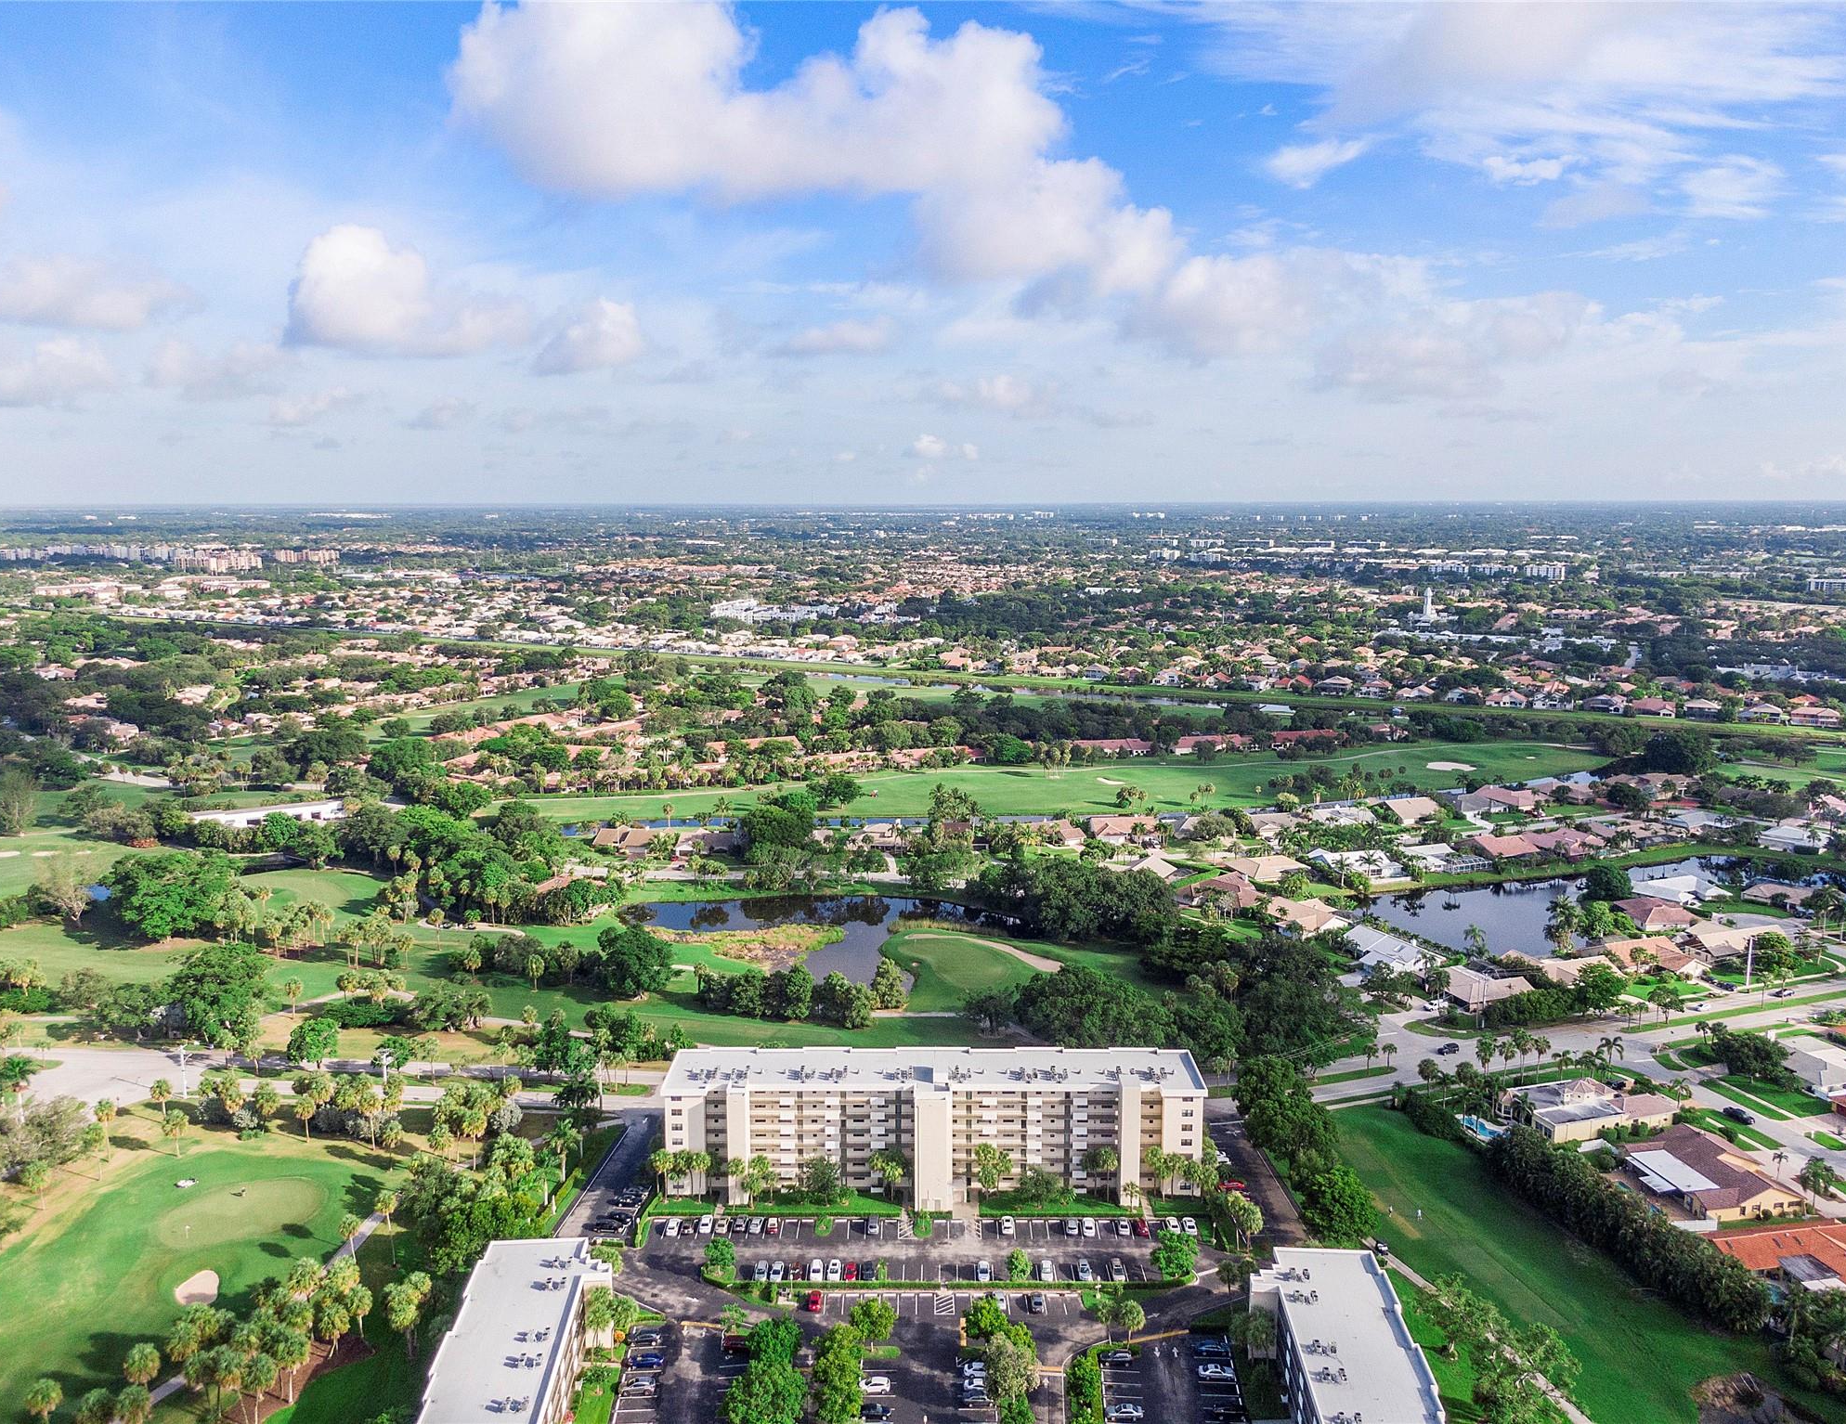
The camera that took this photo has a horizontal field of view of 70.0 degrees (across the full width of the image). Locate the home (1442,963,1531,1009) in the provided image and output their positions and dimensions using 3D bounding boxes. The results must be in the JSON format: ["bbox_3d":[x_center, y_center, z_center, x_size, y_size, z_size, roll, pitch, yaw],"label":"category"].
[{"bbox_3d":[135.170,66.460,320.150,20.500,4.500,17.000,-3,10,-20],"label":"home"}]

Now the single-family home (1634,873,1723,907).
[{"bbox_3d":[226.616,53.521,396.333,21.000,5.600,20.500,-6,11,-33],"label":"single-family home"}]

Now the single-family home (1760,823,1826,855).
[{"bbox_3d":[301.676,43.452,456.546,20.000,5.600,18.500,-9,13,-42],"label":"single-family home"}]

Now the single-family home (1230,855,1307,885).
[{"bbox_3d":[110.700,49.970,419.780,23.000,4.800,22.000,-3,10,-17],"label":"single-family home"}]

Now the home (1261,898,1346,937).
[{"bbox_3d":[108.631,57.614,374.329,19.500,5.500,20.500,-7,11,-35],"label":"home"}]

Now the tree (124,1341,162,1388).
[{"bbox_3d":[-103.071,88.530,174.956,4.900,10.000,4.900,0,9,0],"label":"tree"}]

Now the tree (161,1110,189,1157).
[{"bbox_3d":[-138.067,77.930,243.645,4.700,9.200,4.700,0,9,0],"label":"tree"}]

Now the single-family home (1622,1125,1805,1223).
[{"bbox_3d":[137.220,80.630,232.400,24.000,5.000,23.850,-2,10,-11],"label":"single-family home"}]

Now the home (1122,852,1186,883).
[{"bbox_3d":[70.270,50.390,416.460,17.000,5.200,19.000,6,11,33],"label":"home"}]

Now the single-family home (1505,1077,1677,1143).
[{"bbox_3d":[130.120,76.330,256.750,29.920,5.600,16.100,-2,10,-12],"label":"single-family home"}]

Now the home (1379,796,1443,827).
[{"bbox_3d":[183.850,37.143,497.083,20.000,6.000,18.000,-3,10,-17],"label":"home"}]

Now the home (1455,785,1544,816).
[{"bbox_3d":[222.140,34.635,511.593,28.000,6.000,21.000,-4,10,-21],"label":"home"}]

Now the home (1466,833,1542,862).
[{"bbox_3d":[194.783,45.430,446.363,19.000,5.800,18.000,-3,10,-17],"label":"home"}]

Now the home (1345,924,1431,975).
[{"bbox_3d":[117.810,62.360,343.750,20.500,5.000,24.500,-5,10,-27],"label":"home"}]

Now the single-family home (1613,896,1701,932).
[{"bbox_3d":[209.660,57.210,375.560,18.500,4.500,19.500,-1,9,-4],"label":"single-family home"}]

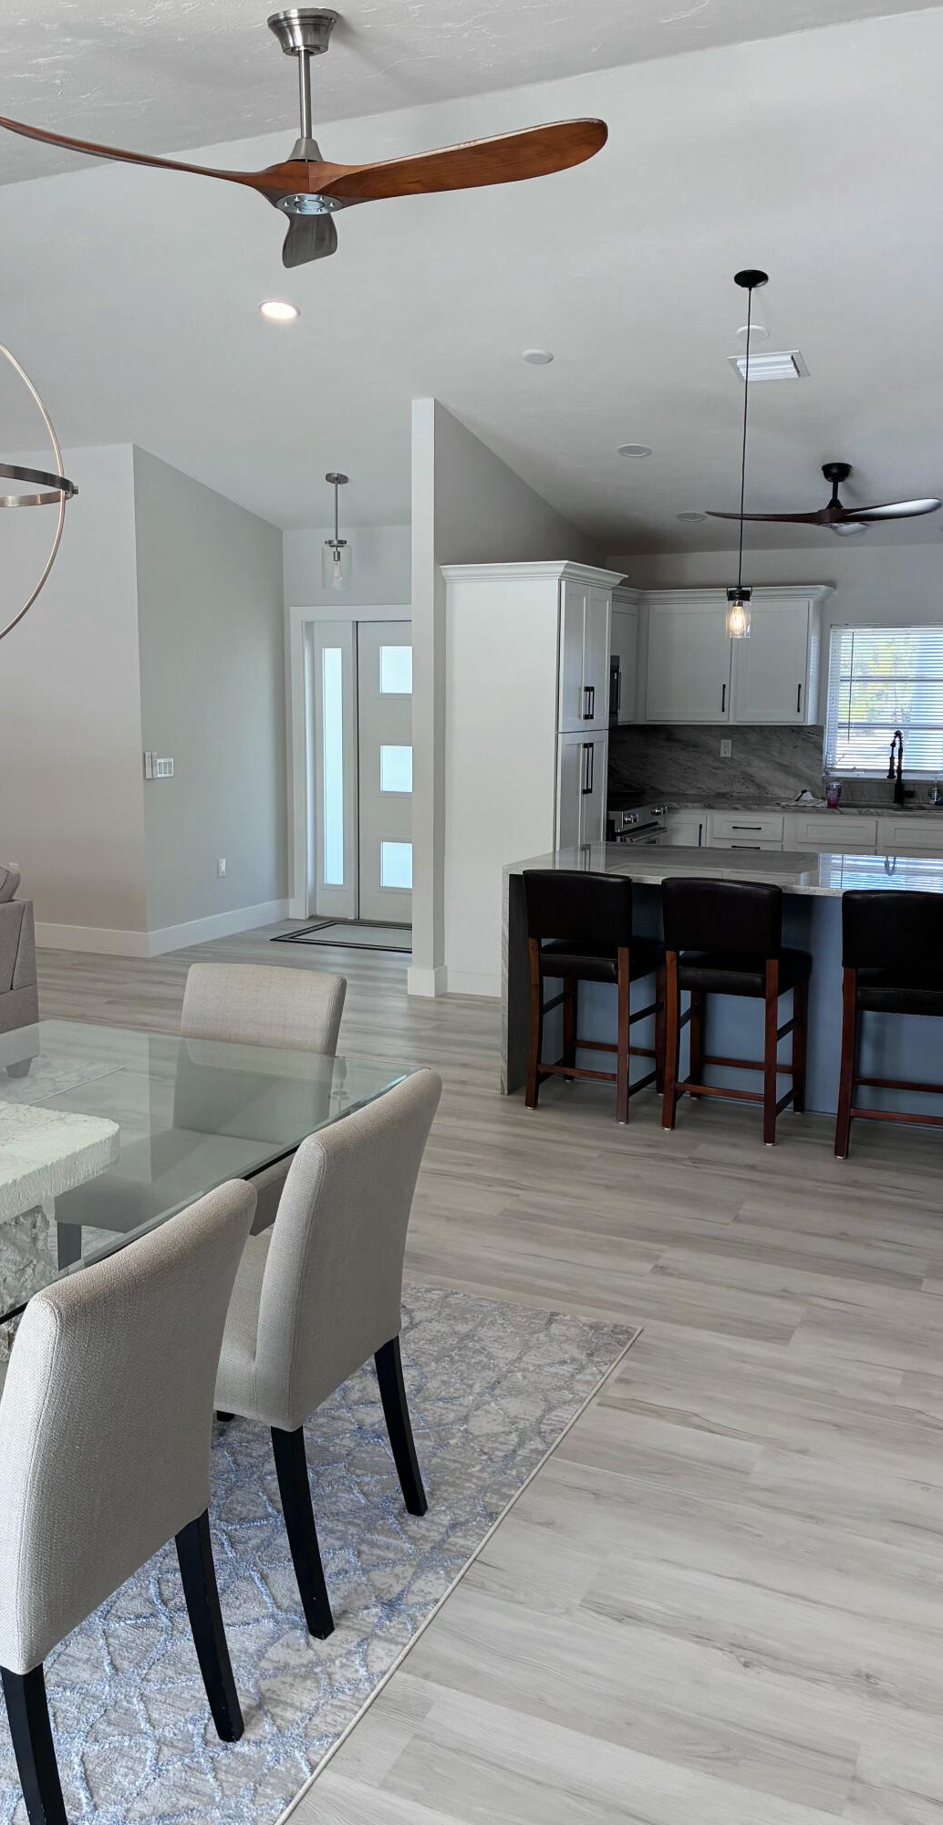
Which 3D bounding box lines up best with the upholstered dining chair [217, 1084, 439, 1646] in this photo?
[{"bbox_3d":[-0.409,0.734,2.508,0.570,0.895,0.450,5,10,24],"label":"upholstered dining chair"}]

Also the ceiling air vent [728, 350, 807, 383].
[{"bbox_3d":[1.301,-2.363,5.982,0.305,0.030,0.255,5,-2,24],"label":"ceiling air vent"}]

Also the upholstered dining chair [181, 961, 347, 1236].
[{"bbox_3d":[-0.621,0.615,3.240,0.465,0.895,0.570,5,10,24],"label":"upholstered dining chair"}]

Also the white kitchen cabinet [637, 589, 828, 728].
[{"bbox_3d":[1.635,-1.573,8.495,1.100,0.820,0.389,5,10,25],"label":"white kitchen cabinet"}]

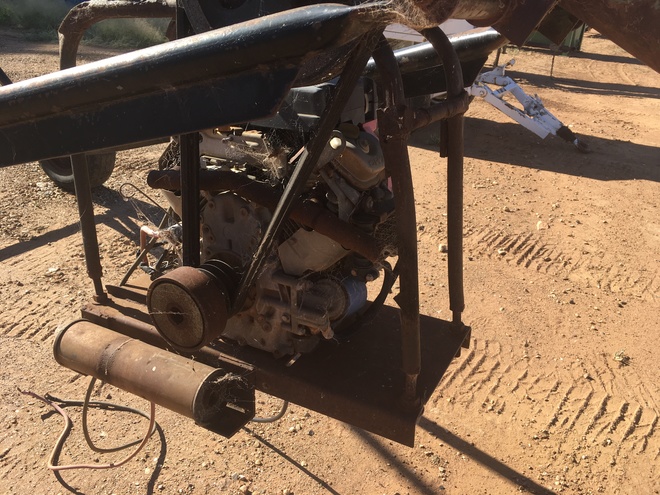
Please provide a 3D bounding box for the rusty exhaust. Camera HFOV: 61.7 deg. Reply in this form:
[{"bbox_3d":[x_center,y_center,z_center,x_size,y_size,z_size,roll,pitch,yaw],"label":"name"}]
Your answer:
[{"bbox_3d":[-0.346,0.234,1.045,0.414,0.097,0.097,12,26,28],"label":"rusty exhaust"}]

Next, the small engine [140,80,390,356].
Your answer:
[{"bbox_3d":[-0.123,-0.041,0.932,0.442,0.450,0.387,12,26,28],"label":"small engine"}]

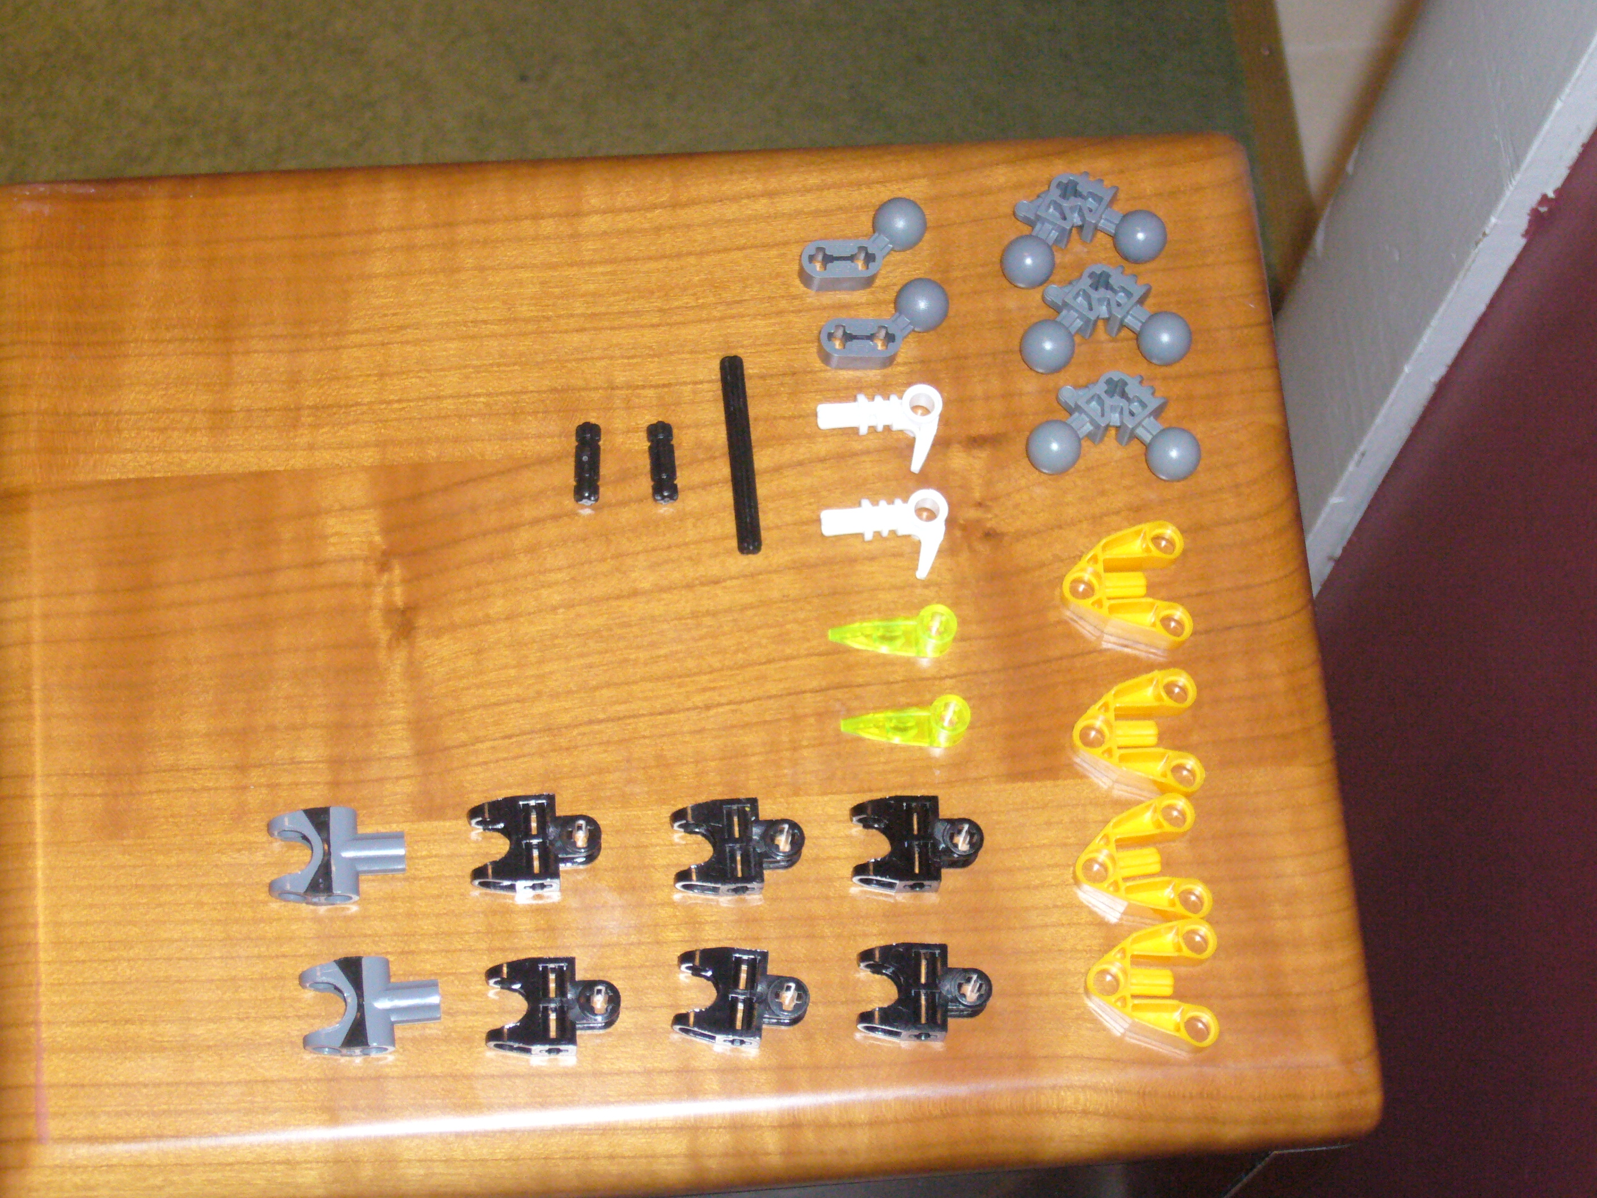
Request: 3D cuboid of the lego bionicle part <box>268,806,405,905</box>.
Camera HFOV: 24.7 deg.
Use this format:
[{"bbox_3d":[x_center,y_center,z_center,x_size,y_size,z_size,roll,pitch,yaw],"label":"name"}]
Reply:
[{"bbox_3d":[-0.082,0.046,0.647,0.024,0.008,0.016,-4,66,-2],"label":"lego bionicle part"}]

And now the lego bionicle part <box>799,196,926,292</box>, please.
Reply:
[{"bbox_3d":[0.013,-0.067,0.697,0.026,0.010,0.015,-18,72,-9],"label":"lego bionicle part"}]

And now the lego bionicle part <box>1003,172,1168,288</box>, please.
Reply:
[{"bbox_3d":[0.054,-0.071,0.700,0.033,0.010,0.019,-13,71,-7],"label":"lego bionicle part"}]

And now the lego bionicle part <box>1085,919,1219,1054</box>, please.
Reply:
[{"bbox_3d":[0.063,0.069,0.651,0.023,0.008,0.024,1,70,-2],"label":"lego bionicle part"}]

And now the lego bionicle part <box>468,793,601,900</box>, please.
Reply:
[{"bbox_3d":[-0.047,0.044,0.648,0.024,0.008,0.016,-5,66,-2],"label":"lego bionicle part"}]

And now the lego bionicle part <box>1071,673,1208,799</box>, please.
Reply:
[{"bbox_3d":[0.061,0.026,0.656,0.023,0.008,0.023,-3,66,-1],"label":"lego bionicle part"}]

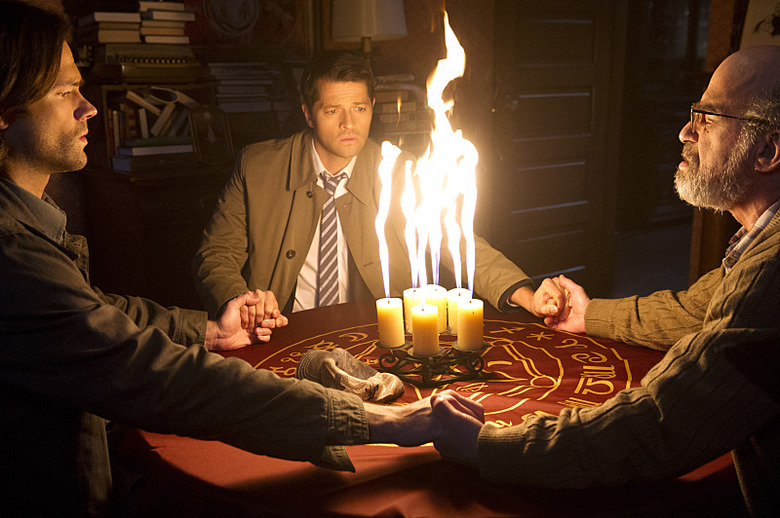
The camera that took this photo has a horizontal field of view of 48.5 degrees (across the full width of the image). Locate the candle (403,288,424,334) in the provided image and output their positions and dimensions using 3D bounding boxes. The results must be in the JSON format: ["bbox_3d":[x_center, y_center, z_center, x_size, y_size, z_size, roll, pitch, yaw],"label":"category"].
[{"bbox_3d":[0.051,0.102,1.686,0.048,0.080,0.048,-3,11,0],"label":"candle"}]

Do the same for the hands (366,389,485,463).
[{"bbox_3d":[0.053,0.238,1.246,0.165,0.088,0.105,-3,11,0],"label":"hands"}]

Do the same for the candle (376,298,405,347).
[{"bbox_3d":[0.002,0.120,1.606,0.048,0.080,0.048,-3,11,0],"label":"candle"}]

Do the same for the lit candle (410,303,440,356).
[{"bbox_3d":[0.063,0.129,1.546,0.048,0.080,0.048,-3,11,0],"label":"lit candle"}]

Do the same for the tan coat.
[{"bbox_3d":[-0.106,0.030,2.073,0.740,0.660,0.520,-5,12,-13],"label":"tan coat"}]

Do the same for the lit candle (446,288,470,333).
[{"bbox_3d":[0.136,0.103,1.661,0.048,0.080,0.048,-3,11,0],"label":"lit candle"}]

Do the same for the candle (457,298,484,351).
[{"bbox_3d":[0.146,0.120,1.573,0.048,0.080,0.048,-3,11,0],"label":"candle"}]

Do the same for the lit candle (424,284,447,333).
[{"bbox_3d":[0.090,0.101,1.683,0.048,0.080,0.048,-3,11,0],"label":"lit candle"}]

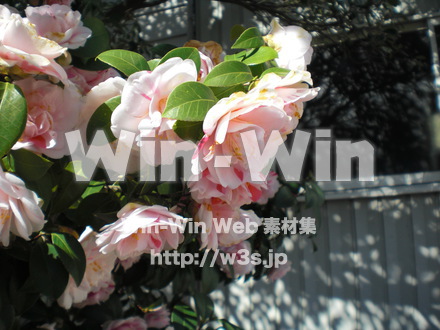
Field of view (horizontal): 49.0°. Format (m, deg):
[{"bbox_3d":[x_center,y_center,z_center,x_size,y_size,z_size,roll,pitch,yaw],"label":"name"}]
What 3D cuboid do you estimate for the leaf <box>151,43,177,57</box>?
[{"bbox_3d":[-0.076,-0.157,0.660,0.045,0.028,0.012,-6,-45,-18],"label":"leaf"}]

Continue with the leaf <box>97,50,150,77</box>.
[{"bbox_3d":[-0.113,-0.119,0.570,0.067,0.035,0.014,21,-42,-12],"label":"leaf"}]

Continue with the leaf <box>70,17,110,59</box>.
[{"bbox_3d":[-0.204,-0.196,0.750,0.050,0.075,0.015,34,-21,0],"label":"leaf"}]

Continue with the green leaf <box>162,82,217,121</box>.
[{"bbox_3d":[-0.037,-0.078,0.600,0.072,0.047,0.017,-13,-28,-14],"label":"green leaf"}]

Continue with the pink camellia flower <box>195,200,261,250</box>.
[{"bbox_3d":[0.009,0.071,0.580,0.080,0.055,0.075,-5,-55,25],"label":"pink camellia flower"}]

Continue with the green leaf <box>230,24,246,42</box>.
[{"bbox_3d":[0.029,-0.181,0.680,0.045,0.034,0.013,30,-23,14],"label":"green leaf"}]

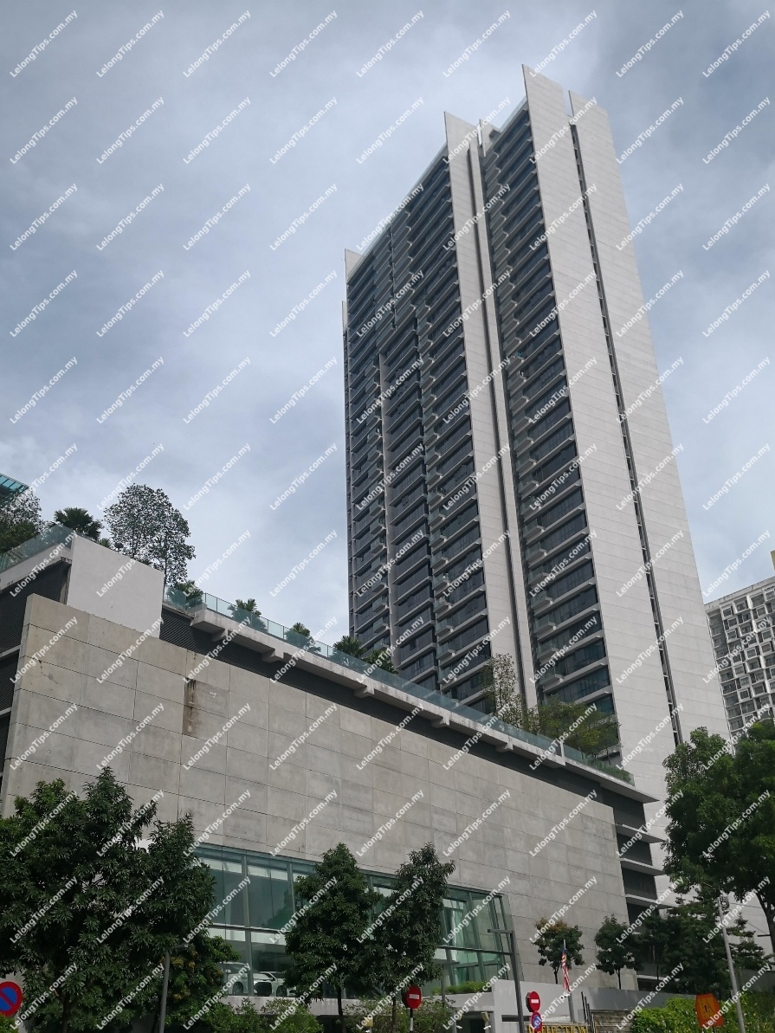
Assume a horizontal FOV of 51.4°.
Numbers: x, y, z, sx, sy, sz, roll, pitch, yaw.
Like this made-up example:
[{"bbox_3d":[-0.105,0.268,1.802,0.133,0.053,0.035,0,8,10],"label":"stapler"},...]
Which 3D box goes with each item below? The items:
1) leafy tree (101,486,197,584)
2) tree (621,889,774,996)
[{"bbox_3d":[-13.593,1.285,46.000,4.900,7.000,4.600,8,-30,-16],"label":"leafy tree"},{"bbox_3d":[21.867,30.442,57.000,9.300,8.300,8.200,-10,-30,16],"label":"tree"}]

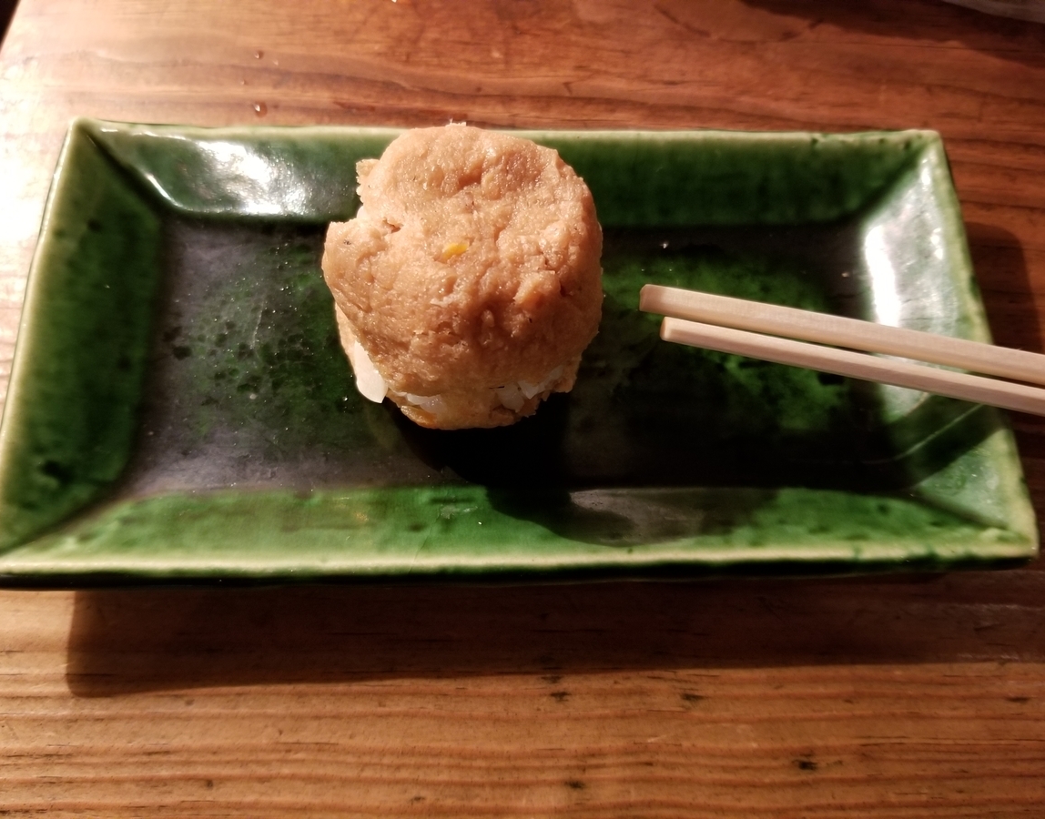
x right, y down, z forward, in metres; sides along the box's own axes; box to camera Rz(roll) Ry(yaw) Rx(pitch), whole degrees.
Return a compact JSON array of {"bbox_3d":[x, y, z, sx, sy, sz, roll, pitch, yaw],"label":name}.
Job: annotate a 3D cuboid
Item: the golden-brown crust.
[{"bbox_3d":[-0.013,-0.030,0.187,0.062,0.046,0.067,-1,69,-4],"label":"golden-brown crust"}]

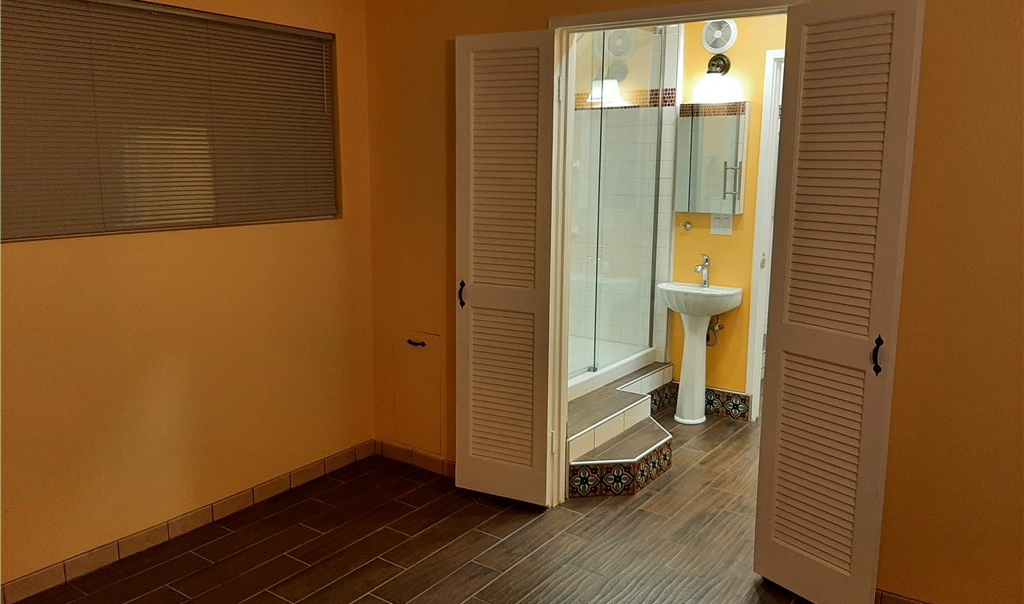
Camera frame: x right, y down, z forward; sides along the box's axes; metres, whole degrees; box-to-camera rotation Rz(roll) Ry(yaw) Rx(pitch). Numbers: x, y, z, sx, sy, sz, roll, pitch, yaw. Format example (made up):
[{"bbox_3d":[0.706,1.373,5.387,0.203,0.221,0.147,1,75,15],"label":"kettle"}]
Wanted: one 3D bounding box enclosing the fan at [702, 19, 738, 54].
[{"bbox_3d":[1.181,-1.527,4.394,0.214,0.214,0.055,8,13,35],"label":"fan"}]

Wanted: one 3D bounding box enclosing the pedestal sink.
[{"bbox_3d":[1.074,0.317,4.606,0.445,0.805,0.380,8,13,35],"label":"pedestal sink"}]

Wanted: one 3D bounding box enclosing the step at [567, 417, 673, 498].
[{"bbox_3d":[0.603,0.781,3.825,0.235,0.172,0.830,8,13,35],"label":"step"}]

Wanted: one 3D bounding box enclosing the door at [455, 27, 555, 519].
[{"bbox_3d":[-0.039,-0.109,3.380,0.467,2.042,0.034,6,12,25],"label":"door"}]

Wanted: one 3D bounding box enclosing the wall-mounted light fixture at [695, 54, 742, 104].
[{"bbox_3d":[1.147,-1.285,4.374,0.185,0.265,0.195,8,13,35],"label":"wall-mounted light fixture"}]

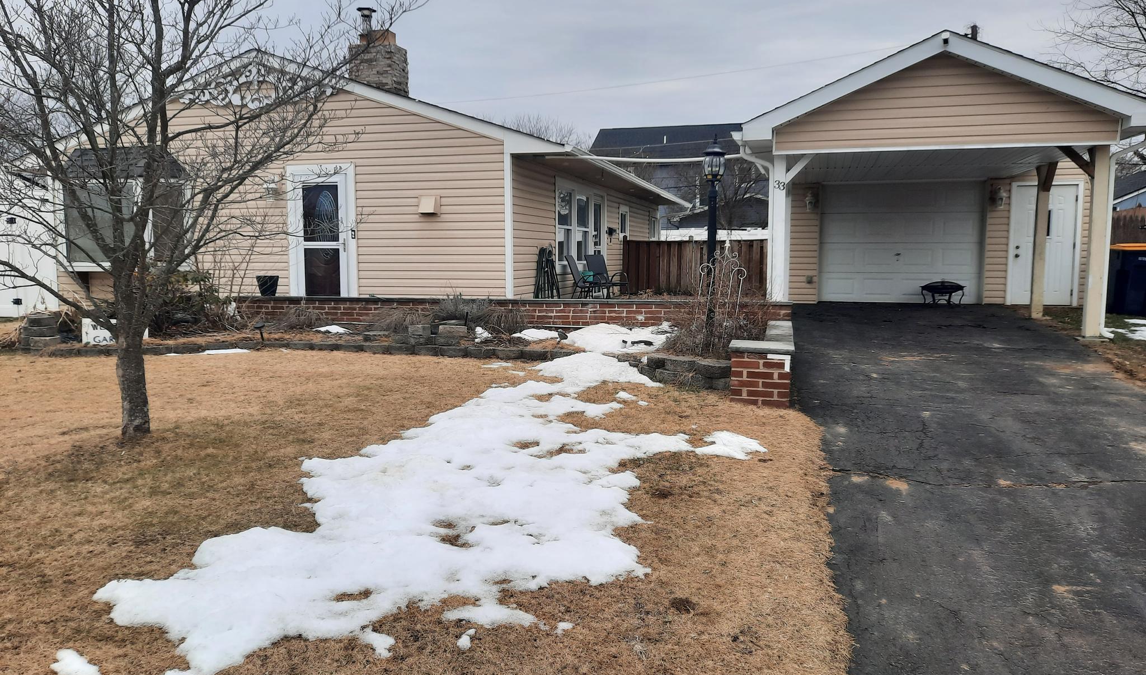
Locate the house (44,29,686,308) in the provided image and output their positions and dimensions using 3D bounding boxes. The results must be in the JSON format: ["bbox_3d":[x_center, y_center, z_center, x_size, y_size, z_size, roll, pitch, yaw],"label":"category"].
[{"bbox_3d":[-2.759,-3.196,18.992,9.200,4.300,14.200,1,6,14],"label":"house"}]

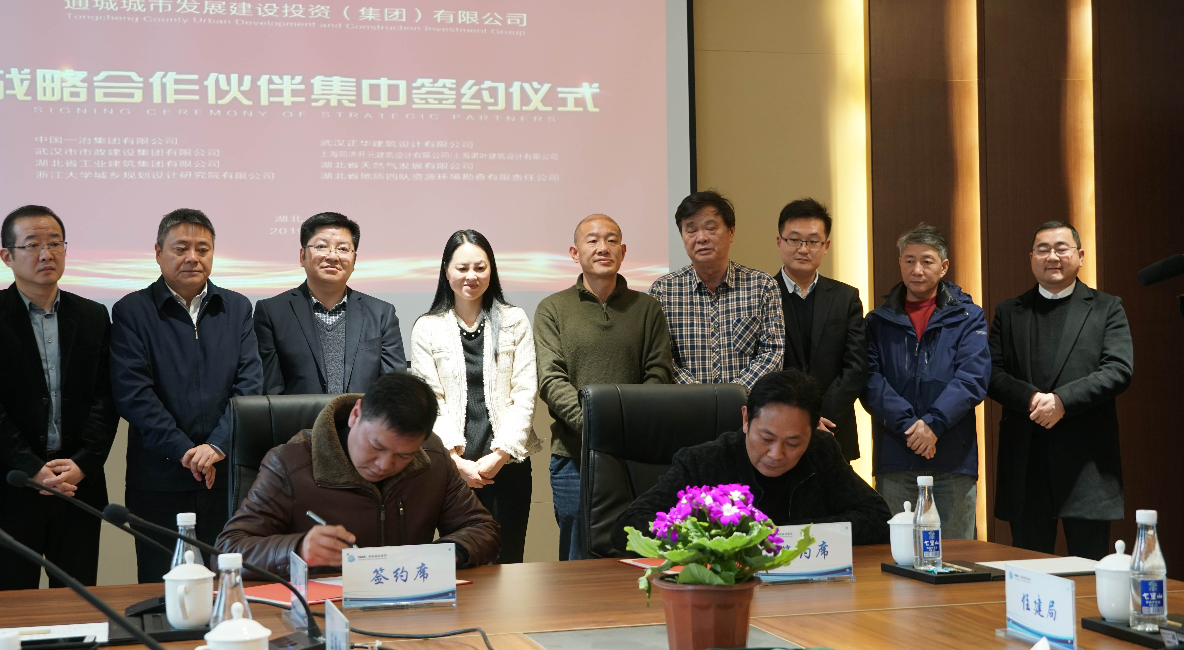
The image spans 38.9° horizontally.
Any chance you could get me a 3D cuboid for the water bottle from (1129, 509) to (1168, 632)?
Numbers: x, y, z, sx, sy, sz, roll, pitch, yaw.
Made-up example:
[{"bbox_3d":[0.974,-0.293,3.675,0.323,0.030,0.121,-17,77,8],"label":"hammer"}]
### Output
[{"bbox_3d":[0.868,0.382,2.623,0.058,0.183,0.058,-1,-1,18],"label":"water bottle"}]

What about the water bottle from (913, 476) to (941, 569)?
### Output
[{"bbox_3d":[0.689,0.406,3.462,0.059,0.189,0.059,-1,-1,-16],"label":"water bottle"}]

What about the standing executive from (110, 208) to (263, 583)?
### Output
[{"bbox_3d":[-1.240,0.476,5.192,0.480,1.673,0.300,-1,-1,-16],"label":"standing executive"}]

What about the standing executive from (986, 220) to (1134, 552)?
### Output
[{"bbox_3d":[1.724,0.437,6.147,0.530,1.641,0.330,-1,-1,20],"label":"standing executive"}]

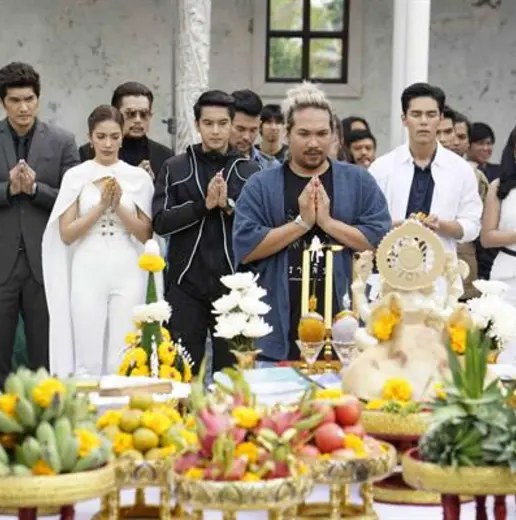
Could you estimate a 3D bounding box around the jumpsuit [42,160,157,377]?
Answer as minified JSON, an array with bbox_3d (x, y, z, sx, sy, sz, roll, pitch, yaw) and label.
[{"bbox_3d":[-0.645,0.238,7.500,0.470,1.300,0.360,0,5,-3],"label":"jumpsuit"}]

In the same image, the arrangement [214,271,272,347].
[{"bbox_3d":[-0.044,0.145,5.200,0.175,0.220,0.170,0,5,0],"label":"arrangement"}]

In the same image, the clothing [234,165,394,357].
[{"bbox_3d":[0.196,0.057,6.750,0.580,0.830,0.400,0,5,0],"label":"clothing"}]

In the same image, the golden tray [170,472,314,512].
[{"bbox_3d":[-0.034,0.494,4.020,0.315,0.060,0.315,0,5,0],"label":"golden tray"}]

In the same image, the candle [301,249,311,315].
[{"bbox_3d":[0.134,0.069,5.200,0.022,0.205,0.022,0,5,0],"label":"candle"}]

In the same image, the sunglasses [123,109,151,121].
[{"bbox_3d":[-0.566,-0.683,8.650,0.145,0.050,0.140,-2,5,-20],"label":"sunglasses"}]

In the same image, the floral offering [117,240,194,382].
[{"bbox_3d":[-0.287,0.144,5.150,0.220,0.390,0.210,0,5,0],"label":"floral offering"}]

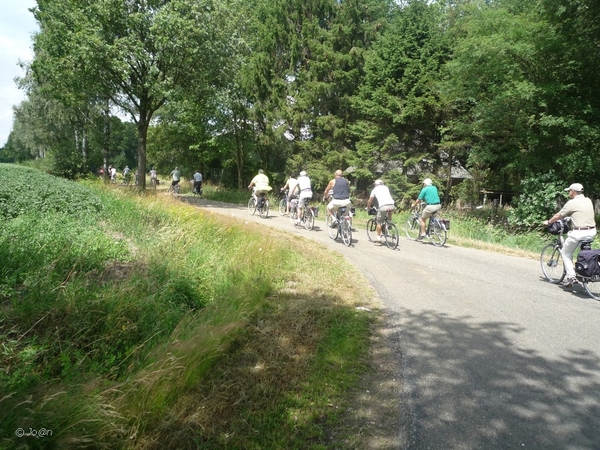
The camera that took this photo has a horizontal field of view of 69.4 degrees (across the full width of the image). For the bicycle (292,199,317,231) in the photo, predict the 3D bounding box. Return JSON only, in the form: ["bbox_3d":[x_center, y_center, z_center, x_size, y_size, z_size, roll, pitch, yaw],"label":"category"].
[{"bbox_3d":[0.066,-0.428,14.429,0.620,1.100,1.820,-2,8,-24],"label":"bicycle"}]

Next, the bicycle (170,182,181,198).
[{"bbox_3d":[-7.575,-2.209,26.429,0.600,1.100,1.800,-4,9,-35],"label":"bicycle"}]

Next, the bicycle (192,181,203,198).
[{"bbox_3d":[-6.418,-2.246,27.229,0.600,1.100,1.800,-4,9,-35],"label":"bicycle"}]

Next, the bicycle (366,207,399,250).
[{"bbox_3d":[2.213,0.021,11.580,0.620,1.080,1.800,-1,8,-17],"label":"bicycle"}]

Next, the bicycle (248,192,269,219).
[{"bbox_3d":[-1.664,-0.865,17.229,0.620,1.100,1.820,-4,9,-31],"label":"bicycle"}]

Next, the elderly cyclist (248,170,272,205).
[{"bbox_3d":[-1.683,-1.287,17.218,0.600,1.740,0.850,-4,9,-31],"label":"elderly cyclist"}]

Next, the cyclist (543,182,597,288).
[{"bbox_3d":[4.697,0.164,7.425,0.570,1.740,0.840,0,7,-4],"label":"cyclist"}]

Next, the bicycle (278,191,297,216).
[{"bbox_3d":[-0.480,-0.858,17.729,0.620,1.100,1.800,-3,8,-26],"label":"bicycle"}]

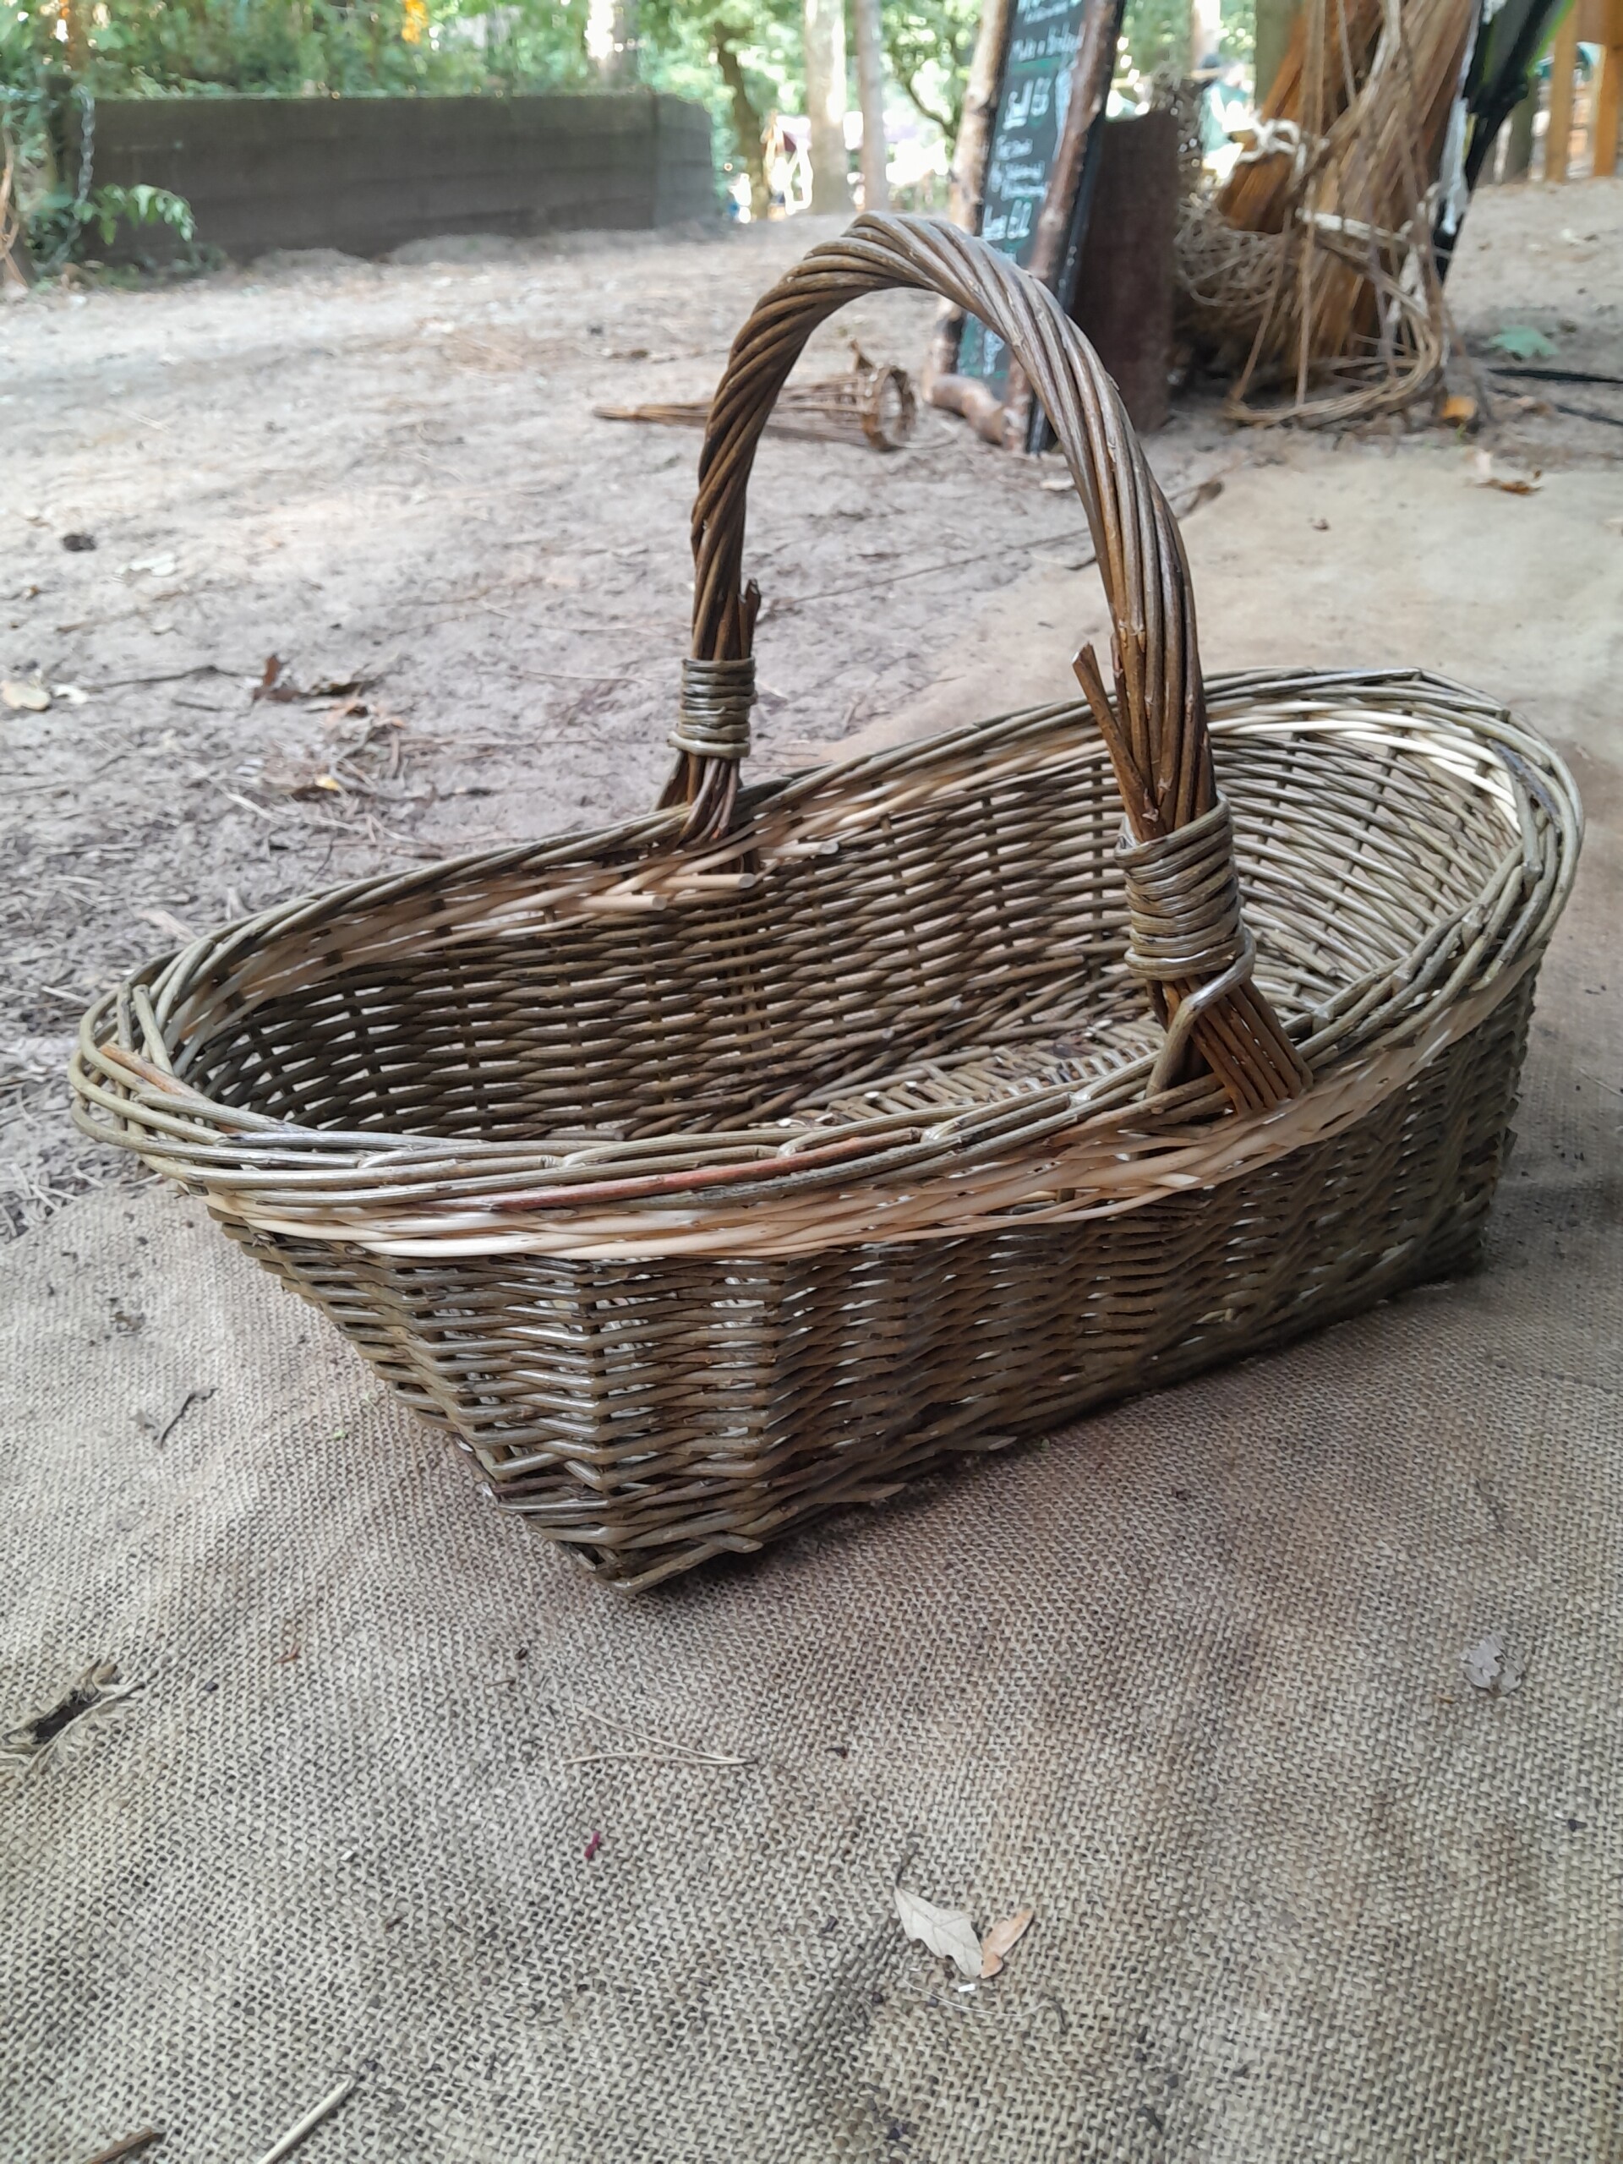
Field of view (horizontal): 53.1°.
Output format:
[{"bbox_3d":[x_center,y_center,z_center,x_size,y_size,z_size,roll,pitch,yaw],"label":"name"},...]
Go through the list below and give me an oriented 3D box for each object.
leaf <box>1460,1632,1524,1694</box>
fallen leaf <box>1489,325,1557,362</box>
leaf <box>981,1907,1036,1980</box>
[{"bbox_3d":[0.233,0.200,0.554,0.024,0.007,0.019,-19,37,-24],"label":"leaf"},{"bbox_3d":[1.395,-1.447,3.177,0.115,0.058,0.090,-1,32,1],"label":"fallen leaf"},{"bbox_3d":[0.057,0.254,0.480,0.008,0.008,0.026,21,40,32],"label":"leaf"}]

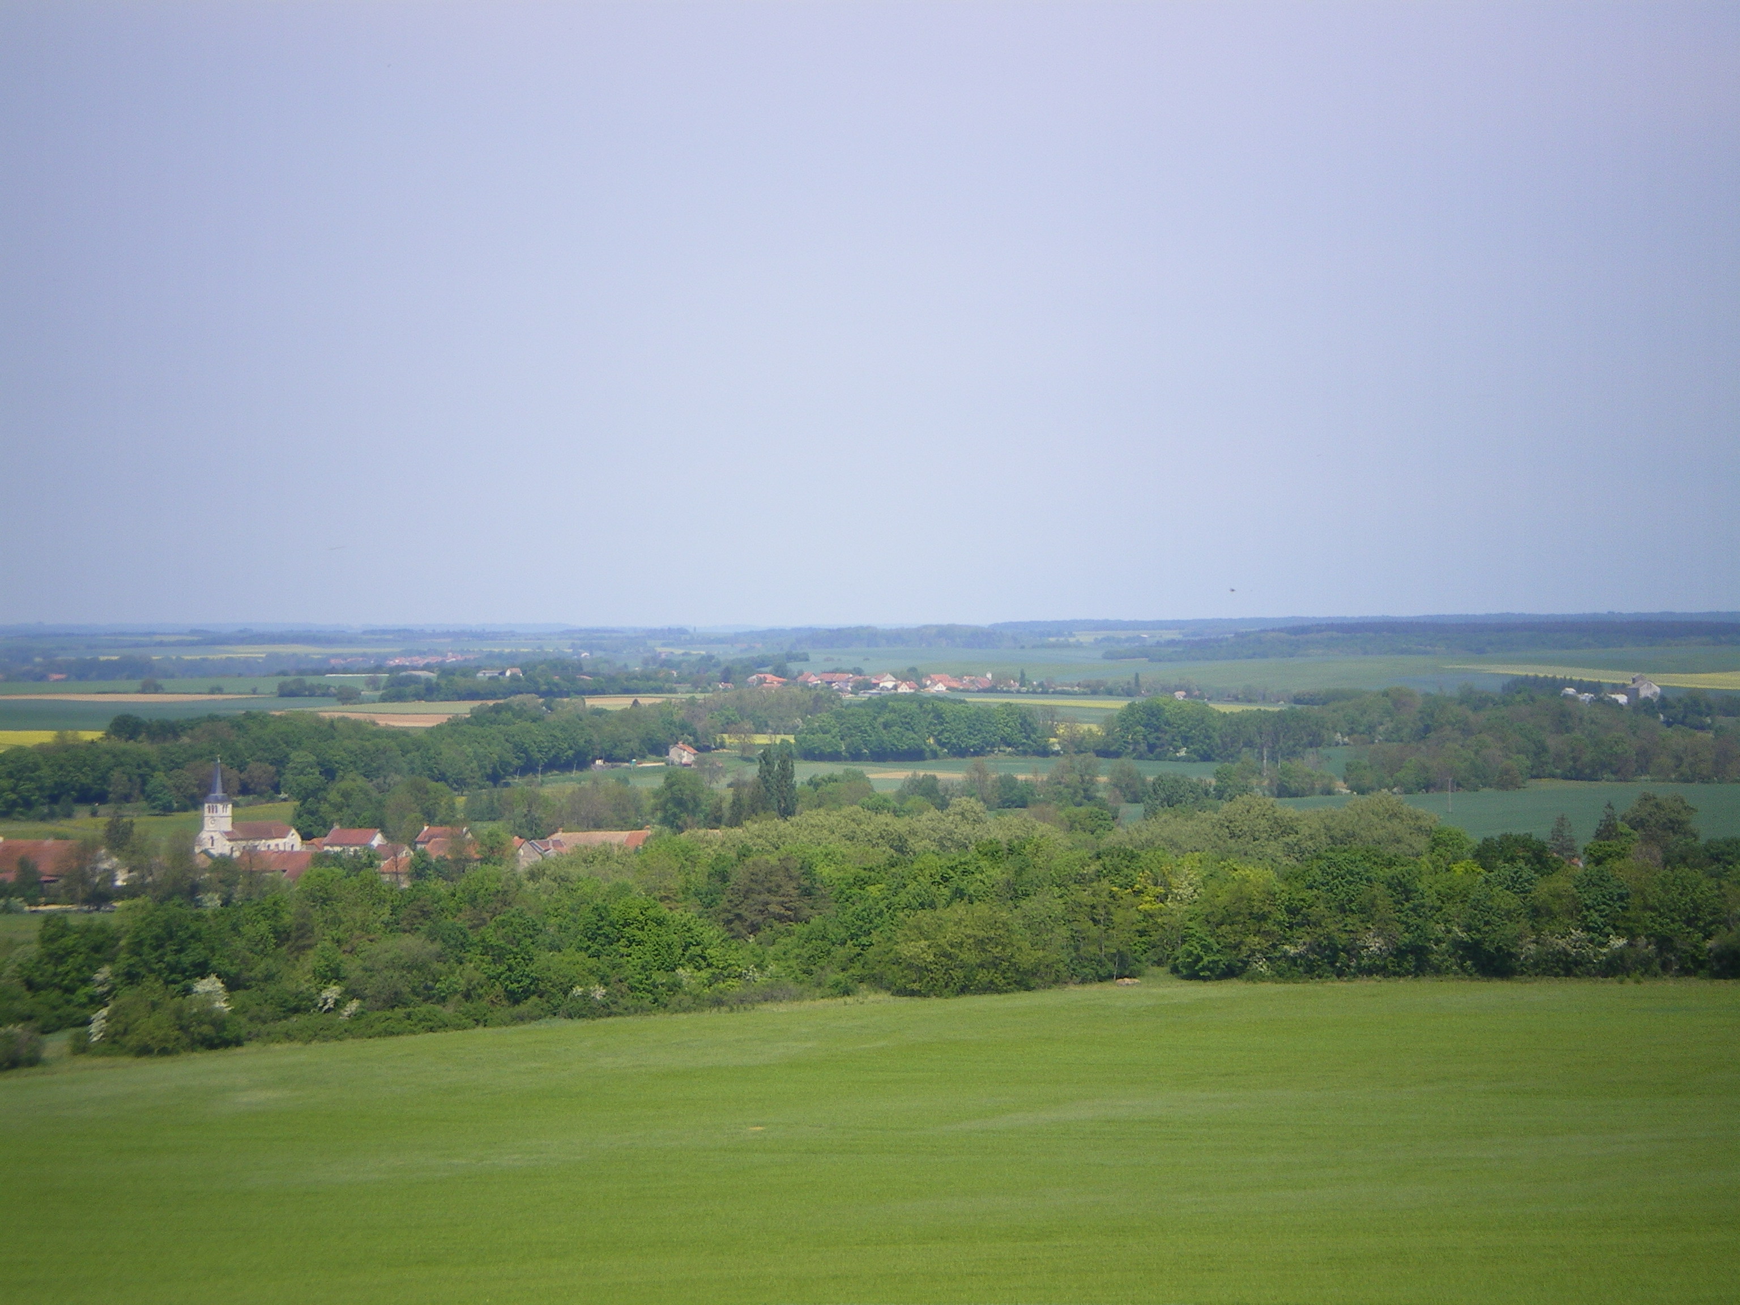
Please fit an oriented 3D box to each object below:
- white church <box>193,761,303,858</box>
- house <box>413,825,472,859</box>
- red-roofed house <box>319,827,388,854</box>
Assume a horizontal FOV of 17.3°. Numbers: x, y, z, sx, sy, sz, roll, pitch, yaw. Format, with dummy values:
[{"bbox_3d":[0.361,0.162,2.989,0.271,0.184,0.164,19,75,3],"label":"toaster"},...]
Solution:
[{"bbox_3d":[-181.990,45.220,1675.000,18.500,29.800,31.500,0,1,34],"label":"white church"},{"bbox_3d":[-122.470,54.930,1660.000,14.800,9.200,10.700,0,1,35],"label":"house"},{"bbox_3d":[-149.350,55.340,1670.000,15.400,8.400,10.100,0,0,30],"label":"red-roofed house"}]

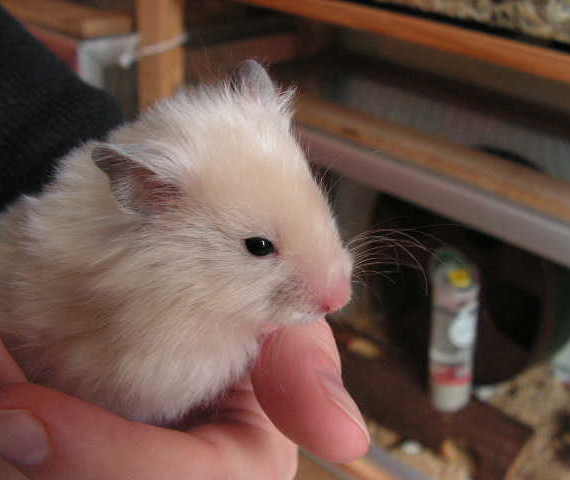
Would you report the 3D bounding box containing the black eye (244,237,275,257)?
[{"bbox_3d":[-0.005,0.001,0.144,0.007,0.004,0.004,14,-10,-13],"label":"black eye"}]

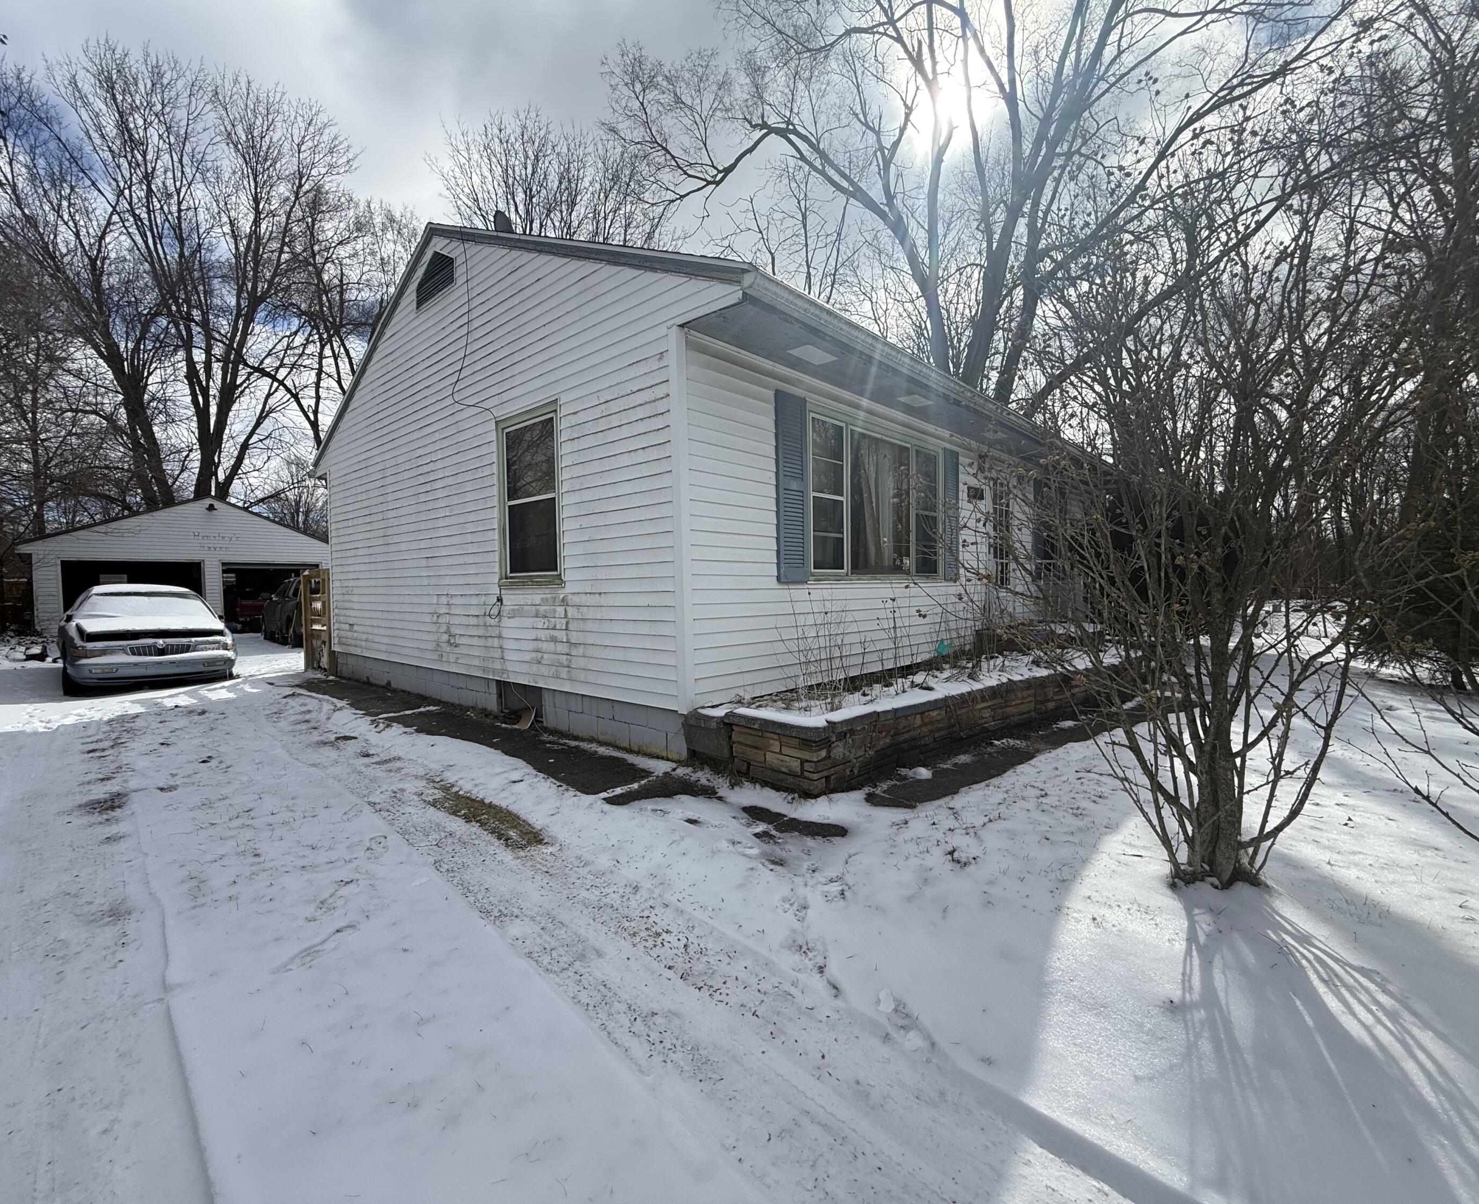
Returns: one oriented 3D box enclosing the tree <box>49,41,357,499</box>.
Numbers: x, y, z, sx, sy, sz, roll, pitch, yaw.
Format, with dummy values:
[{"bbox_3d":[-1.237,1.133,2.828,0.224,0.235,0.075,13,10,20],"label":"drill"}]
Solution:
[{"bbox_3d":[-20.697,-9.991,24.479,9.200,21.800,9.000,-2,2,-40],"label":"tree"}]

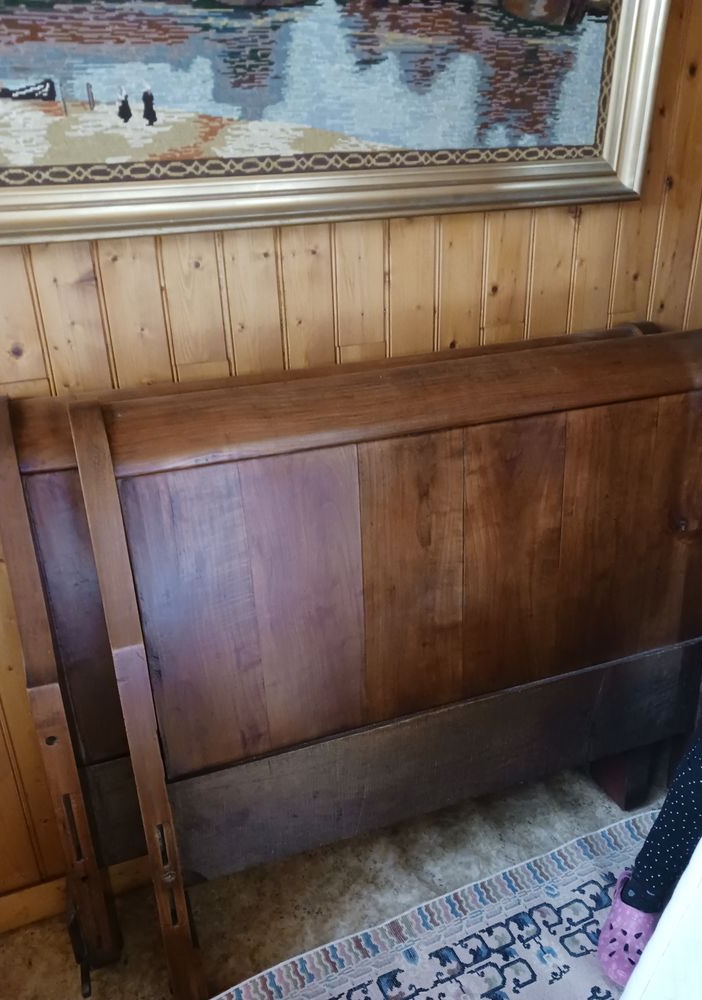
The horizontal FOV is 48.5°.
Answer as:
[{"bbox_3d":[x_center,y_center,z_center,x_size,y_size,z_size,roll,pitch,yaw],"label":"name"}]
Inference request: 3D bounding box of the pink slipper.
[{"bbox_3d":[0.523,0.769,1.440,0.098,0.090,0.235,12,27,28],"label":"pink slipper"}]

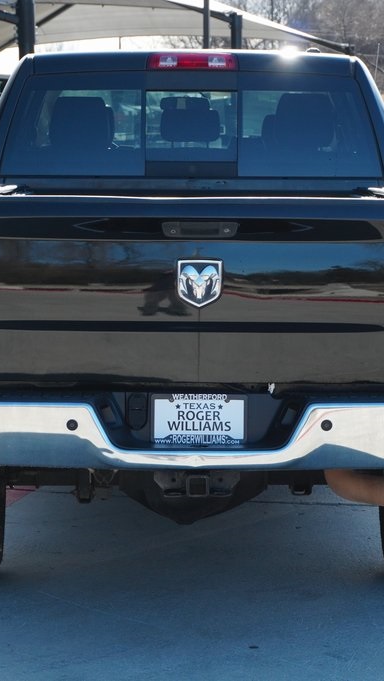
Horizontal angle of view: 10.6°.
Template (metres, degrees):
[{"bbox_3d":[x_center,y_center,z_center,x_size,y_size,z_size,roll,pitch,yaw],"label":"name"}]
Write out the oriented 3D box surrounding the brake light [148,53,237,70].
[{"bbox_3d":[0.003,-1.217,9.051,0.390,0.080,0.070,0,7,-1],"label":"brake light"}]

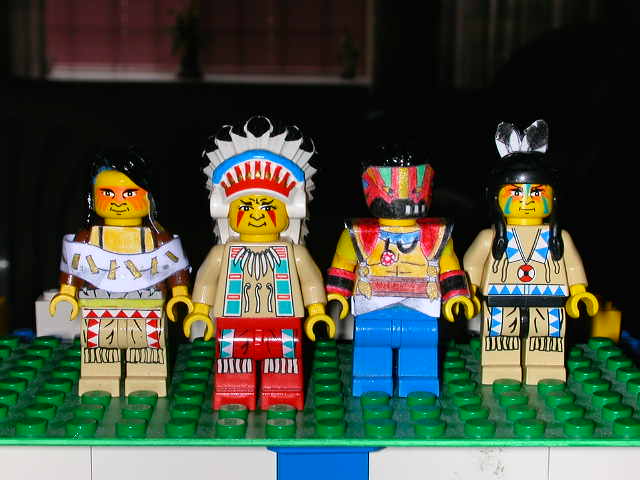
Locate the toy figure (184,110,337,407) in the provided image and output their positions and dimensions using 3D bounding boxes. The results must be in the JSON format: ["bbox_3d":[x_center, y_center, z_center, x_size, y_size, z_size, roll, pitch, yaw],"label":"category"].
[{"bbox_3d":[-0.010,0.004,0.229,0.025,0.049,0.017,0,9,-1],"label":"toy figure"}]

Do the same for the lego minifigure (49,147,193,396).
[{"bbox_3d":[-0.034,0.006,0.236,0.025,0.043,0.015,0,9,-1],"label":"lego minifigure"}]

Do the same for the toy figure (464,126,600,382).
[{"bbox_3d":[0.038,0.002,0.245,0.025,0.048,0.015,0,9,-1],"label":"toy figure"}]

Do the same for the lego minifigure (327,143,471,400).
[{"bbox_3d":[0.014,0.005,0.237,0.025,0.044,0.015,0,9,-1],"label":"lego minifigure"}]

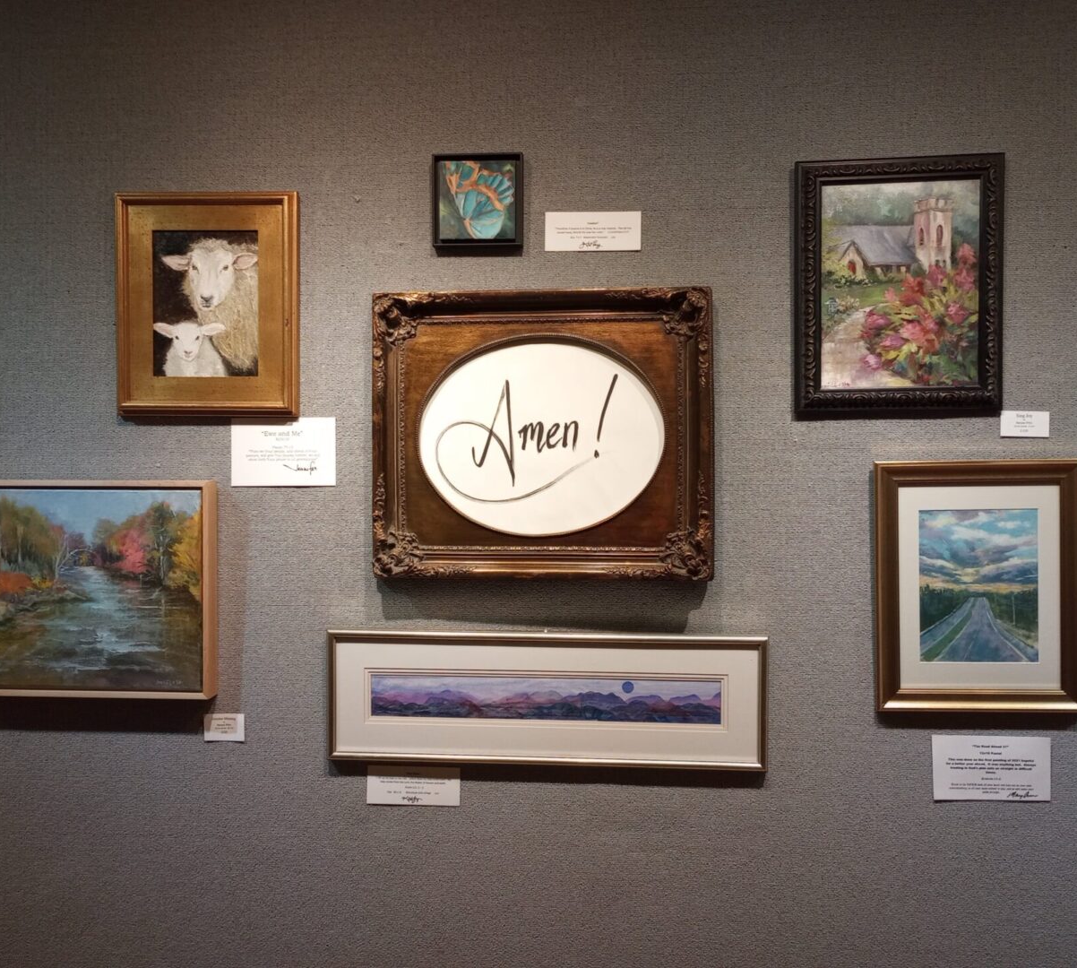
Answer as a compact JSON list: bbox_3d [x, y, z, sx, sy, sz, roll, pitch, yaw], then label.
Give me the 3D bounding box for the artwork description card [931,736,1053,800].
[{"bbox_3d":[0.877,0.551,2.015,0.220,0.124,0.004,-1,1,5],"label":"artwork description card"}]

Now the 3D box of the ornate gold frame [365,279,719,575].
[{"bbox_3d":[0.006,-0.096,2.042,0.660,0.554,0.060,0,1,5],"label":"ornate gold frame"}]

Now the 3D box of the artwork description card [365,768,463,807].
[{"bbox_3d":[-0.252,0.611,2.108,0.190,0.078,0.004,0,1,5],"label":"artwork description card"}]

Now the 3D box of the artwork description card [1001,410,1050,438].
[{"bbox_3d":[0.933,-0.114,1.995,0.090,0.049,0.003,1,1,5],"label":"artwork description card"}]

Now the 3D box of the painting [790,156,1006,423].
[{"bbox_3d":[0.687,-0.377,1.994,0.384,0.482,0.030,0,1,5],"label":"painting"}]

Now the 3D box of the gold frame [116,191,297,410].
[{"bbox_3d":[-0.662,-0.359,2.103,0.373,0.443,0.033,1,1,5],"label":"gold frame"}]

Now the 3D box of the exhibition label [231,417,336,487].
[{"bbox_3d":[-0.516,-0.065,2.113,0.217,0.139,0.004,0,1,5],"label":"exhibition label"}]

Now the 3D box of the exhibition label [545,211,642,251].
[{"bbox_3d":[0.108,-0.497,2.051,0.189,0.076,0.004,1,1,5],"label":"exhibition label"}]

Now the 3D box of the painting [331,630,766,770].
[{"bbox_3d":[0.012,0.426,2.071,0.872,0.262,0.026,0,1,5],"label":"painting"}]

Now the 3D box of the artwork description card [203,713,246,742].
[{"bbox_3d":[-0.644,0.500,2.138,0.085,0.056,0.003,0,1,5],"label":"artwork description card"}]

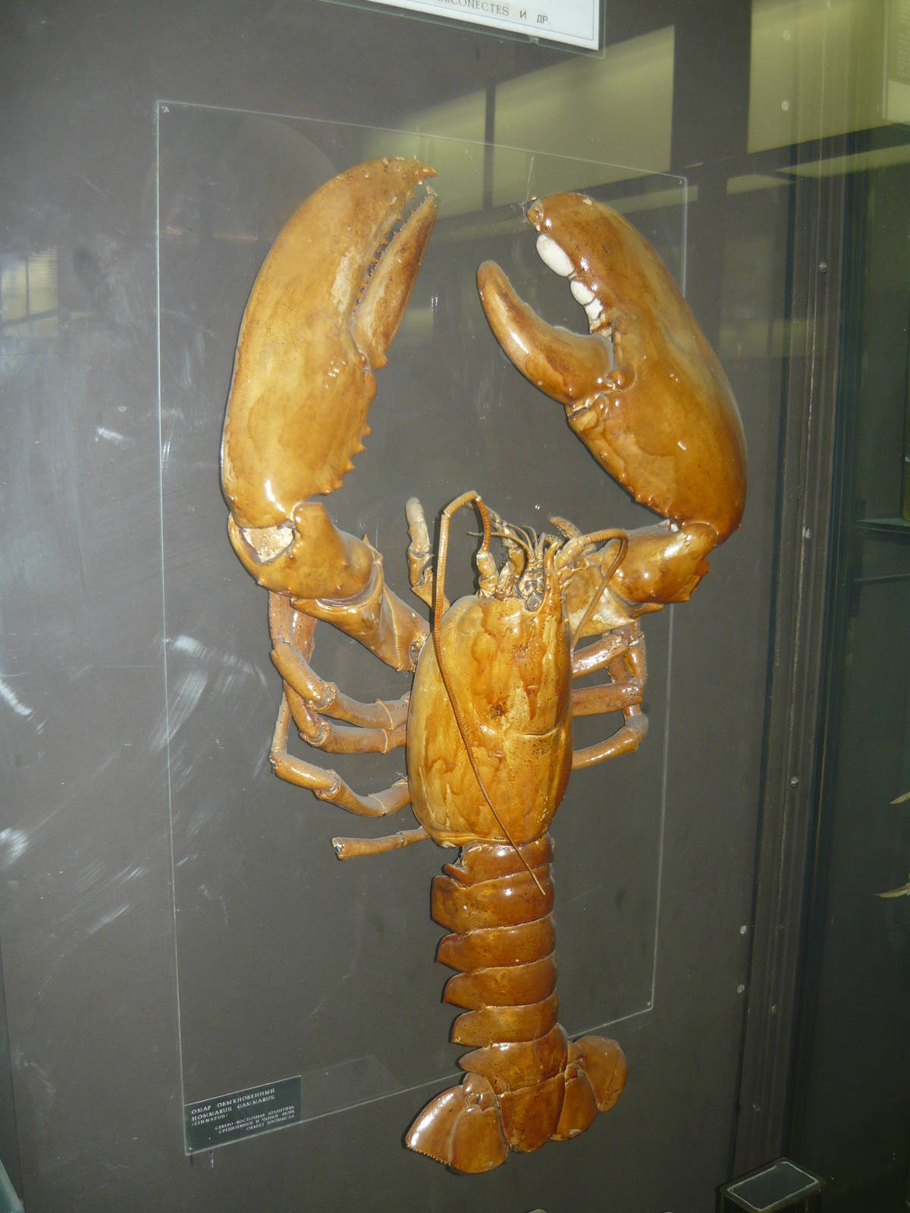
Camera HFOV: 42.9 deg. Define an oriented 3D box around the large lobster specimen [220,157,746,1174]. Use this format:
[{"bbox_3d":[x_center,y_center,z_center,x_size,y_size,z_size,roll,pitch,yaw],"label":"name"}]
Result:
[{"bbox_3d":[0.043,0.075,0.872,0.442,0.770,0.134,-4,10,-30],"label":"large lobster specimen"}]

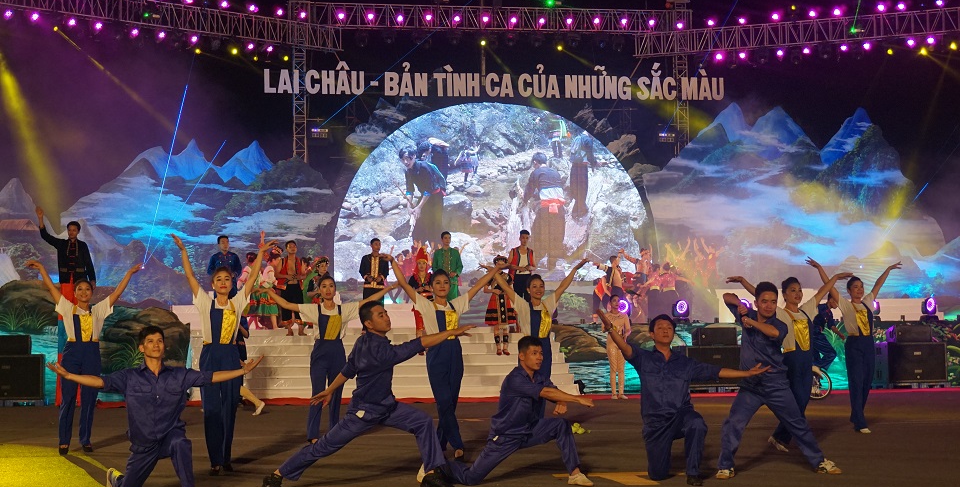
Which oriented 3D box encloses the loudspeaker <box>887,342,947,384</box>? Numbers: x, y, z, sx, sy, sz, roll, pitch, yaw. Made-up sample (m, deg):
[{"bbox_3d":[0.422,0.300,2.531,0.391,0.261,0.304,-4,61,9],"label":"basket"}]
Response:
[{"bbox_3d":[7.523,2.068,26.950,1.050,0.670,0.700,0,-3,-5],"label":"loudspeaker"}]

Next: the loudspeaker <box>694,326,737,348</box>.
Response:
[{"bbox_3d":[3.976,1.567,26.100,0.670,0.300,0.430,0,-3,-7],"label":"loudspeaker"}]

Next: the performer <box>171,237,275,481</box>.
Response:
[{"bbox_3d":[-2.003,0.861,12.050,0.780,1.880,0.400,0,-3,-6],"label":"performer"}]

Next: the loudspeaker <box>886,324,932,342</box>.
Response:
[{"bbox_3d":[7.525,1.580,27.050,0.630,0.300,0.480,0,-3,-5],"label":"loudspeaker"}]

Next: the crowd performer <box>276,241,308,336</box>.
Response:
[{"bbox_3d":[-3.287,0.770,27.100,0.560,1.680,0.380,0,-3,-8],"label":"crowd performer"}]

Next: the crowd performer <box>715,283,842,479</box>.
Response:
[{"bbox_3d":[2.269,1.024,11.750,0.900,1.470,0.580,0,-3,-4],"label":"crowd performer"}]

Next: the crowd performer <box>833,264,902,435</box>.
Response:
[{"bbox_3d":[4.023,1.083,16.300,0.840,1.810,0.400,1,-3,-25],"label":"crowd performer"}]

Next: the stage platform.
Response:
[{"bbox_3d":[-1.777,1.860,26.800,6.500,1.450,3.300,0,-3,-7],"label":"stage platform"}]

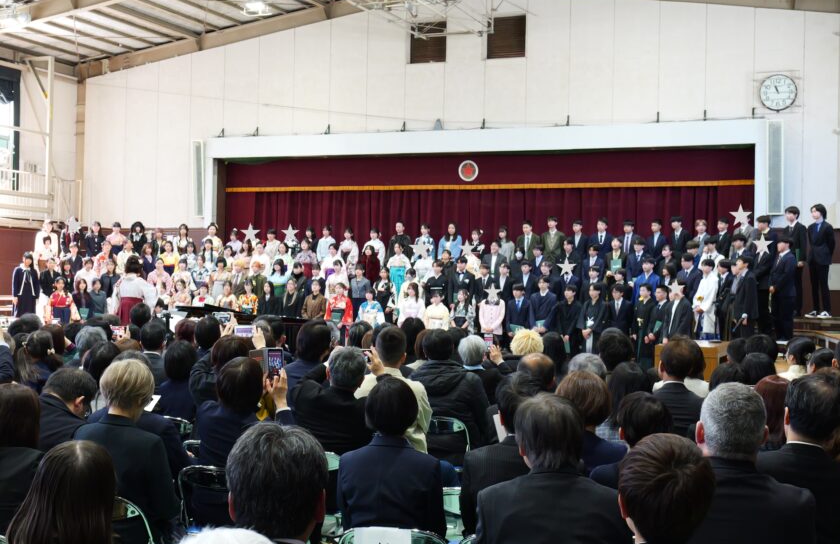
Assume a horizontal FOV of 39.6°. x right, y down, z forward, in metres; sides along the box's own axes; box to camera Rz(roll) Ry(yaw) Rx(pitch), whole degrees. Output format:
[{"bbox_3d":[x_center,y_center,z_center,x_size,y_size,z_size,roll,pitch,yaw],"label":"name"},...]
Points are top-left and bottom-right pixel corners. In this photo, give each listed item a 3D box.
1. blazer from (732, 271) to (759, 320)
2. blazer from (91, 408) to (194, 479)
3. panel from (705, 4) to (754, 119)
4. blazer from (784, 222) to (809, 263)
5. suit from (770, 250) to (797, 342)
[{"bbox_3d":[4.799,0.346,17.200,0.300,0.740,0.430,2,-1,-28],"label":"blazer"},{"bbox_3d":[-1.399,0.982,5.913,0.490,0.600,0.400,1,-1,22],"label":"blazer"},{"bbox_3d":[5.919,-4.003,22.263,0.900,2.198,0.080,1,-1,23],"label":"panel"},{"bbox_3d":[5.809,-0.440,18.000,0.270,0.680,0.440,2,-1,-40],"label":"blazer"},{"bbox_3d":[5.554,0.374,17.800,0.340,1.420,0.470,2,-1,-37],"label":"suit"}]

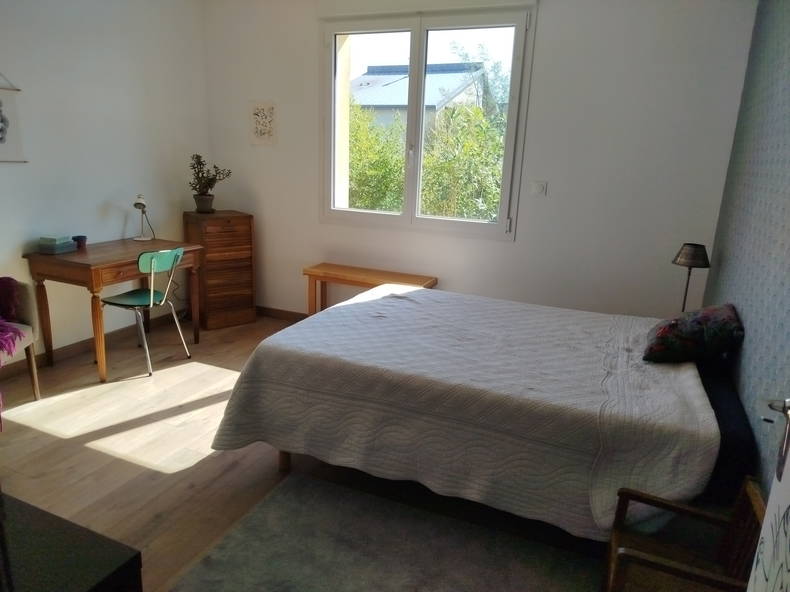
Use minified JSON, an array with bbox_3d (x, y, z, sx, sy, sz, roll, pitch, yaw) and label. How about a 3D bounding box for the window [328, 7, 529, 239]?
[{"bbox_3d":[0.157,-1.273,4.185,1.620,1.560,0.090,8,15,21],"label":"window"}]

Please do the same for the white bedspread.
[{"bbox_3d":[0.495,0.492,2.970,2.100,0.600,1.740,8,15,21],"label":"white bedspread"}]

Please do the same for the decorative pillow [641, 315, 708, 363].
[{"bbox_3d":[1.392,0.209,2.712,0.300,0.130,0.360,-24,2,25],"label":"decorative pillow"}]

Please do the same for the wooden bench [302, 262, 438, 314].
[{"bbox_3d":[-0.224,0.107,4.439,1.030,0.580,0.350,8,15,21],"label":"wooden bench"}]

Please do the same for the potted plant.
[{"bbox_3d":[-1.626,-0.977,4.756,0.350,0.510,0.300,-2,15,-18],"label":"potted plant"}]

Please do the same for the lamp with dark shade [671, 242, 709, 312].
[{"bbox_3d":[1.856,-0.056,3.487,0.205,0.560,0.205,10,16,28],"label":"lamp with dark shade"}]

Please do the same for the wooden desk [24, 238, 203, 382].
[{"bbox_3d":[-1.946,0.059,3.953,0.630,0.760,0.950,8,15,21],"label":"wooden desk"}]

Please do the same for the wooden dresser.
[{"bbox_3d":[-1.532,-0.240,4.832,0.452,0.951,0.410,-9,18,-39],"label":"wooden dresser"}]

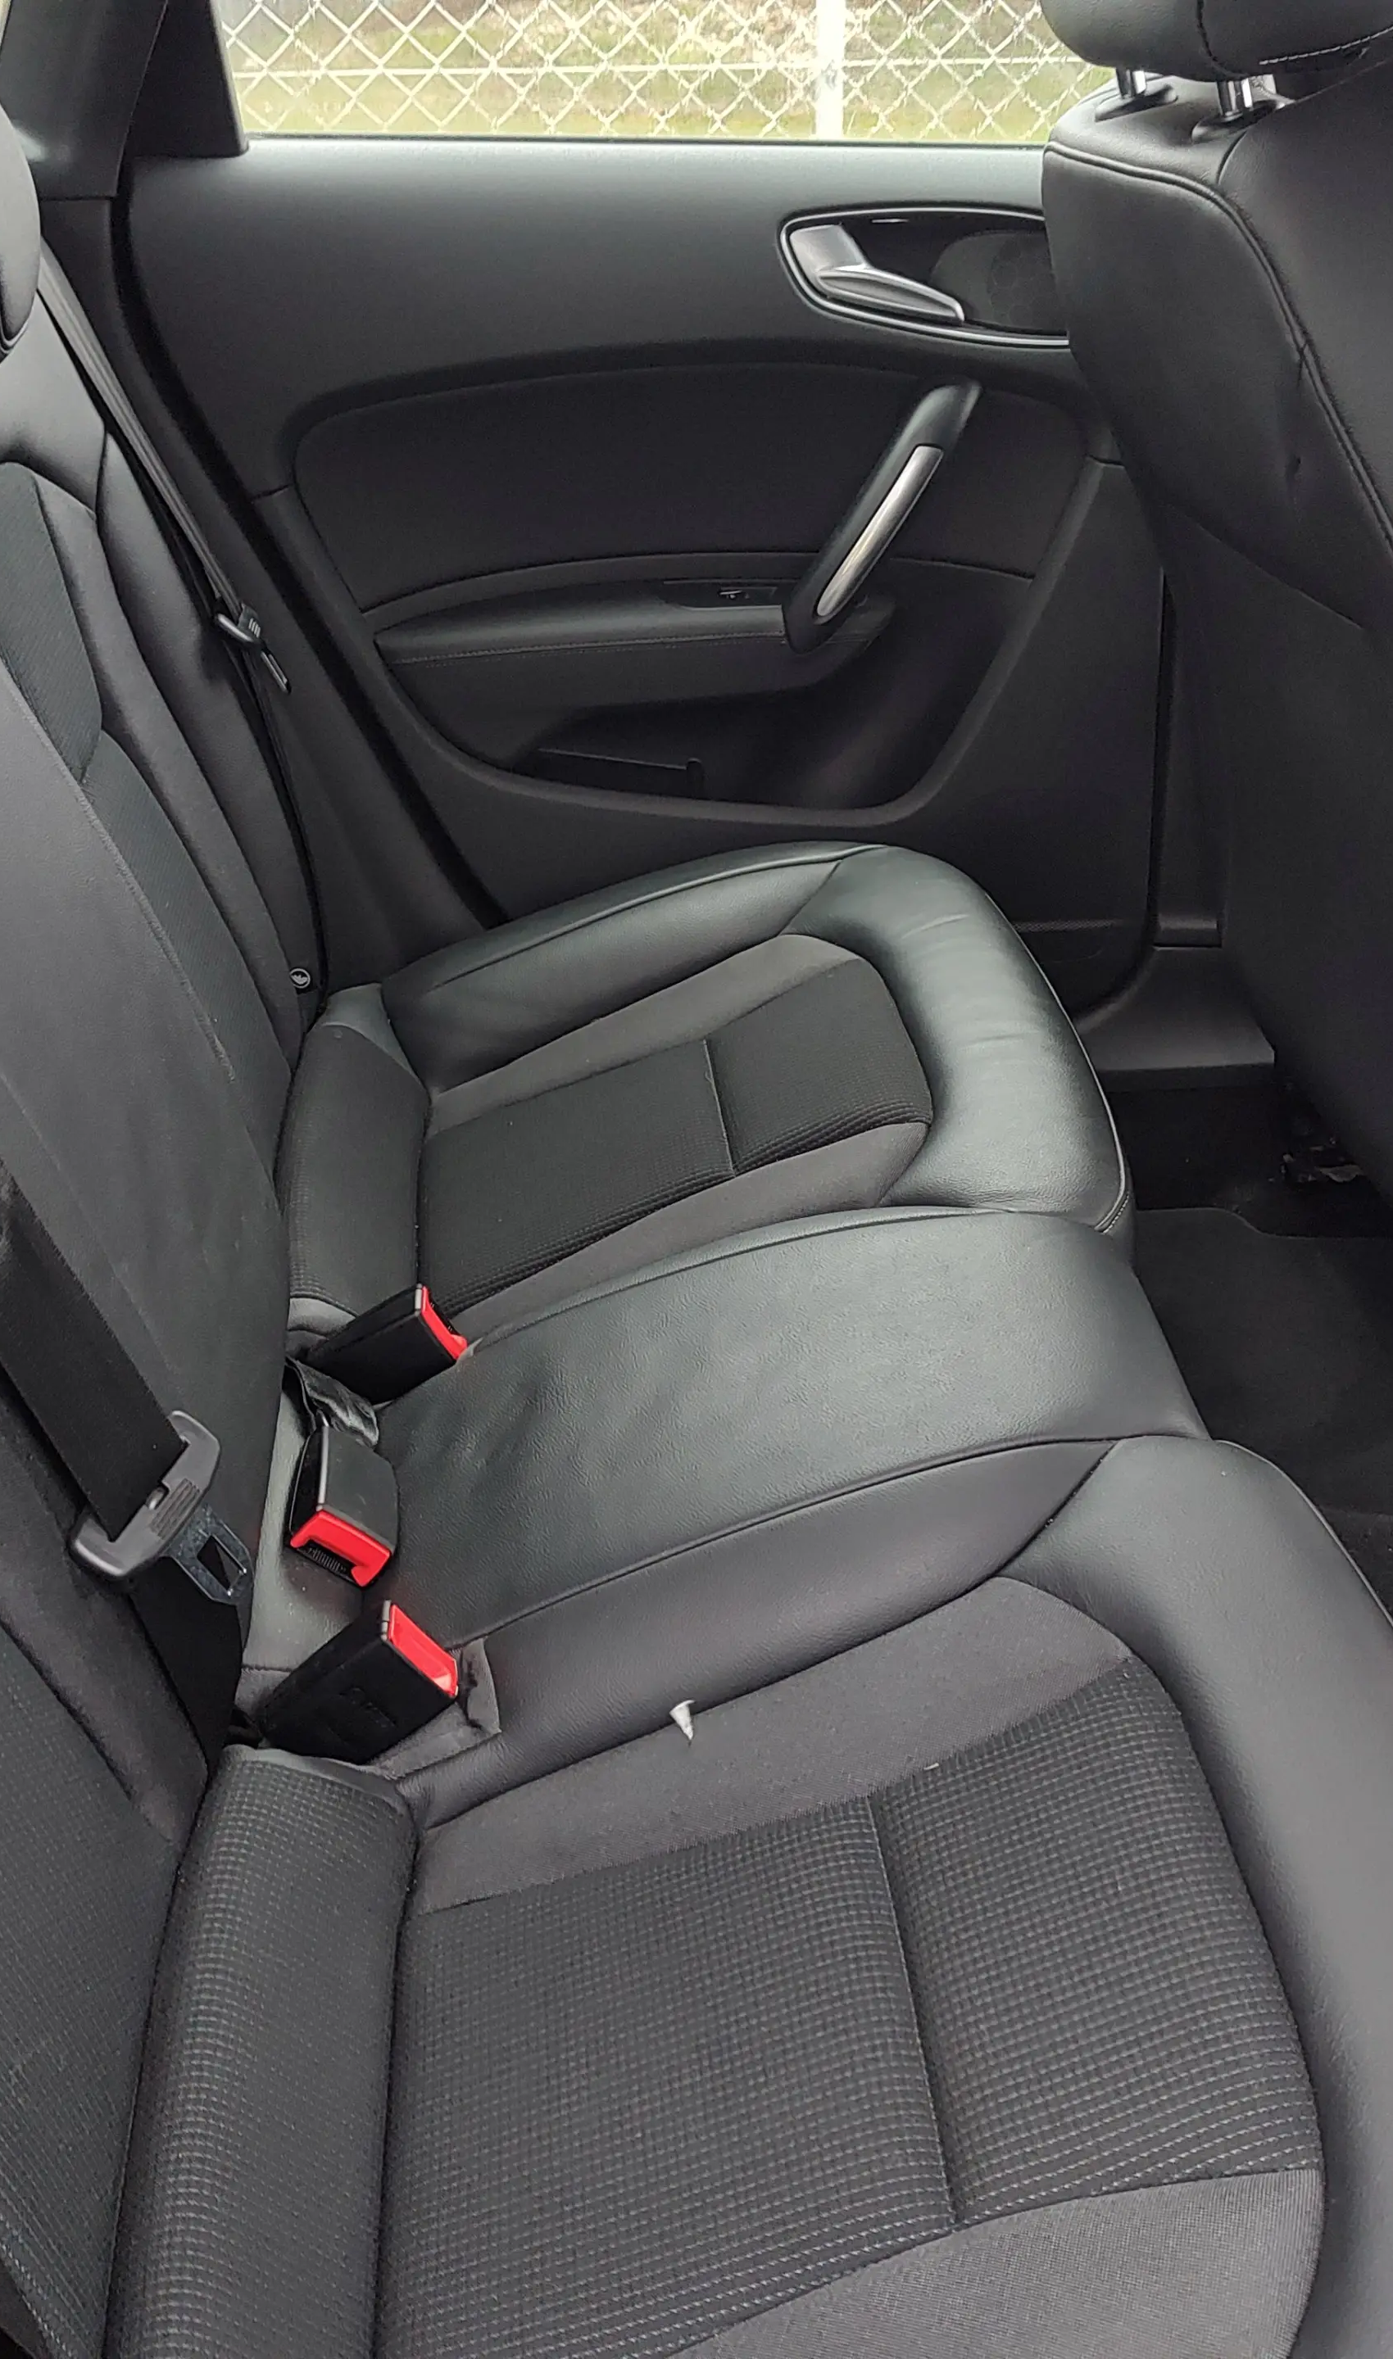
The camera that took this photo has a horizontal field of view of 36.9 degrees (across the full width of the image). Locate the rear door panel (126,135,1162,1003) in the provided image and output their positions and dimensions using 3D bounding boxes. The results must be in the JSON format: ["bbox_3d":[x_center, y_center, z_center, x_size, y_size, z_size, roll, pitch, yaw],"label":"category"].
[{"bbox_3d":[-0.002,-0.386,1.467,0.720,0.620,0.110,-3,31,-4],"label":"rear door panel"}]

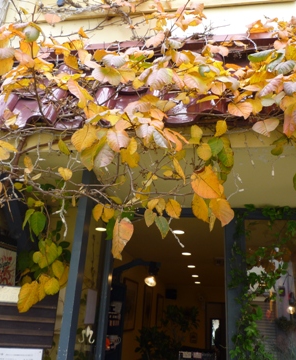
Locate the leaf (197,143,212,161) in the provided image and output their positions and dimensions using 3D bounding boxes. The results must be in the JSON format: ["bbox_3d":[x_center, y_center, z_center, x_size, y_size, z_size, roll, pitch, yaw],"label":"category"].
[{"bbox_3d":[0.245,-0.123,1.500,0.067,0.078,0.030,0,-22,9],"label":"leaf"}]

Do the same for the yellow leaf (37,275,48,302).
[{"bbox_3d":[-0.507,0.519,1.660,0.070,0.124,0.040,5,-22,-2],"label":"yellow leaf"}]

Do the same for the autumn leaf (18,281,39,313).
[{"bbox_3d":[-0.561,0.547,1.630,0.078,0.137,0.045,6,-22,-3],"label":"autumn leaf"}]

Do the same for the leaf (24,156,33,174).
[{"bbox_3d":[-0.580,-0.075,1.690,0.032,0.088,0.030,7,-20,-10],"label":"leaf"}]

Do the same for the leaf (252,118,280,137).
[{"bbox_3d":[0.490,-0.219,1.450,0.098,0.063,0.045,-2,-23,14],"label":"leaf"}]

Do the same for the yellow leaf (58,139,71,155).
[{"bbox_3d":[-0.380,-0.153,1.580,0.050,0.068,0.030,5,-22,-3],"label":"yellow leaf"}]

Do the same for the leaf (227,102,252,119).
[{"bbox_3d":[0.403,-0.306,1.530,0.108,0.058,0.045,-1,-23,12],"label":"leaf"}]

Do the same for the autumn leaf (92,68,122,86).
[{"bbox_3d":[-0.206,-0.531,1.780,0.142,0.085,0.060,4,-22,0],"label":"autumn leaf"}]

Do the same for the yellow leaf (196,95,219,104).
[{"bbox_3d":[0.279,-0.375,1.620,0.100,0.030,0.050,2,-19,5],"label":"yellow leaf"}]

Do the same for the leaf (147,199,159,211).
[{"bbox_3d":[0.024,0.110,1.560,0.053,0.045,0.030,3,-19,1],"label":"leaf"}]

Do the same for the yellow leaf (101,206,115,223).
[{"bbox_3d":[-0.184,0.156,1.590,0.059,0.069,0.030,4,-19,-3],"label":"yellow leaf"}]

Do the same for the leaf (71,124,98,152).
[{"bbox_3d":[-0.295,-0.195,1.640,0.119,0.117,0.050,5,-19,-6],"label":"leaf"}]

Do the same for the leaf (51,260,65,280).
[{"bbox_3d":[-0.450,0.454,1.740,0.050,0.091,0.040,5,-19,-6],"label":"leaf"}]

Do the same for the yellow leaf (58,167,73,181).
[{"bbox_3d":[-0.391,-0.028,1.650,0.059,0.054,0.030,6,-19,-7],"label":"yellow leaf"}]

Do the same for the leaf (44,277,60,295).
[{"bbox_3d":[-0.446,0.493,1.620,0.066,0.075,0.030,5,-22,-2],"label":"leaf"}]

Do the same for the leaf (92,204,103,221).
[{"bbox_3d":[-0.229,0.151,1.590,0.042,0.070,0.030,5,-19,-4],"label":"leaf"}]

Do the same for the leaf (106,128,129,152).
[{"bbox_3d":[-0.136,-0.183,1.620,0.105,0.100,0.045,4,-19,-3],"label":"leaf"}]

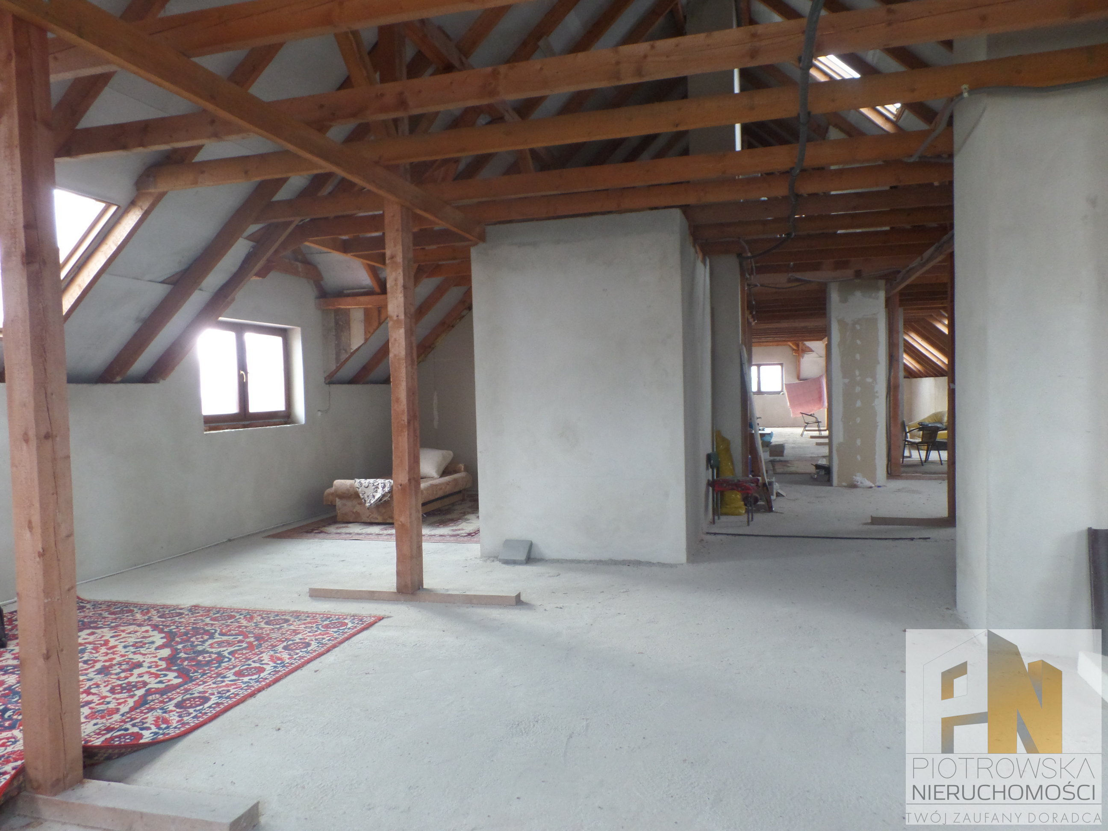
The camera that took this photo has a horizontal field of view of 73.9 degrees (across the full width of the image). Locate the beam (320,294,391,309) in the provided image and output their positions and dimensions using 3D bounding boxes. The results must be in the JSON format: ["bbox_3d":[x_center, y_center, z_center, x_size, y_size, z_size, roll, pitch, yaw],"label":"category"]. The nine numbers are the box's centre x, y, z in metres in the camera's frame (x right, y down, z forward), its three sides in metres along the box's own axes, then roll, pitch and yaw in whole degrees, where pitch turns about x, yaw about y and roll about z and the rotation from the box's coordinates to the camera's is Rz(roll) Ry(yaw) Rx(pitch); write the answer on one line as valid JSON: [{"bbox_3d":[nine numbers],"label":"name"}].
[{"bbox_3d":[-2.348,-1.359,8.824,1.064,0.140,0.140,-1,2,16],"label":"beam"}]

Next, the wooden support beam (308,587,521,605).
[{"bbox_3d":[-0.983,1.248,5.152,1.532,0.067,0.133,-1,2,16],"label":"wooden support beam"}]

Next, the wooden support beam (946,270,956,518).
[{"bbox_3d":[4.016,-0.278,7.366,0.126,2.636,0.140,-1,2,16],"label":"wooden support beam"}]

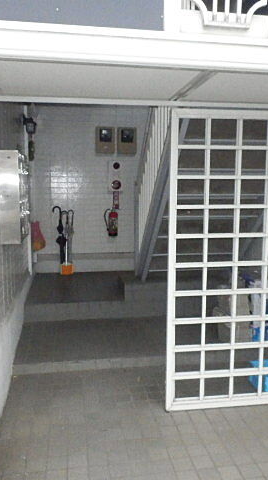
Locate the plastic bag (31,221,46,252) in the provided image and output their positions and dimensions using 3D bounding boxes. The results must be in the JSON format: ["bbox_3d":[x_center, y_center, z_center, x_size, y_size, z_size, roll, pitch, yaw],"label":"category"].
[{"bbox_3d":[-1.354,-0.045,6.311,0.200,0.450,0.230,-1,6,-7],"label":"plastic bag"}]

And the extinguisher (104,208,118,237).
[{"bbox_3d":[-0.345,-0.268,6.804,0.210,0.450,0.140,-1,6,-7],"label":"extinguisher"}]

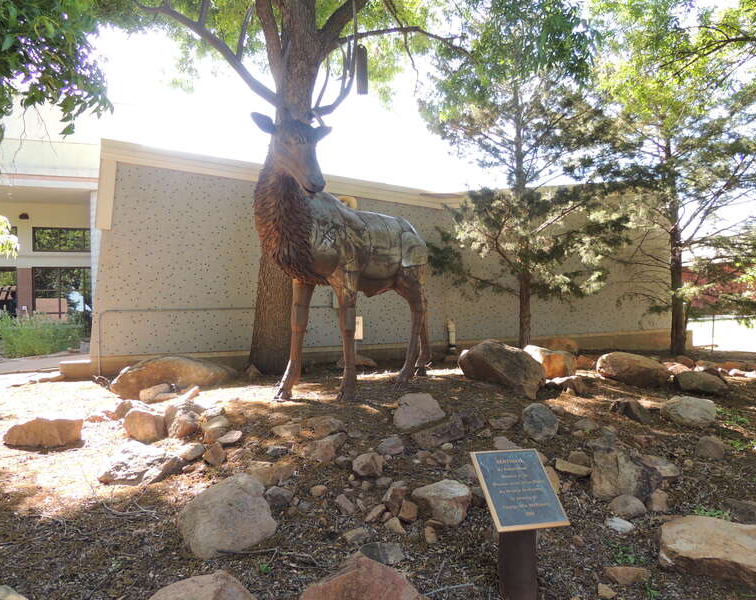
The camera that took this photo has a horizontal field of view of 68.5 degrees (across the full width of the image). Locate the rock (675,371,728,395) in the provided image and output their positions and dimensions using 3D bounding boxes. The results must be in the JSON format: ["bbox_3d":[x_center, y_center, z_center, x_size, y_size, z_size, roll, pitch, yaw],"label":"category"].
[{"bbox_3d":[3.529,0.900,6.051,0.589,0.226,0.442,0,0,0],"label":"rock"}]

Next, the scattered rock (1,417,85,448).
[{"bbox_3d":[-2.680,1.058,4.430,0.639,0.202,0.383,0,0,0],"label":"scattered rock"}]

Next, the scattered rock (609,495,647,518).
[{"bbox_3d":[1.525,1.262,3.391,0.232,0.125,0.180,0,0,24],"label":"scattered rock"}]

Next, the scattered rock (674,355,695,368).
[{"bbox_3d":[4.806,0.964,8.698,0.314,0.203,0.282,0,0,0],"label":"scattered rock"}]

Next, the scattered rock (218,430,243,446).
[{"bbox_3d":[-1.128,1.060,4.244,0.184,0.105,0.129,0,0,0],"label":"scattered rock"}]

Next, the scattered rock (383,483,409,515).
[{"bbox_3d":[0.108,1.224,3.422,0.160,0.169,0.144,0,0,0],"label":"scattered rock"}]

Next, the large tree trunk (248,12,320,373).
[{"bbox_3d":[-1.193,-1.306,7.000,0.850,4.400,0.650,-1,-2,0],"label":"large tree trunk"}]

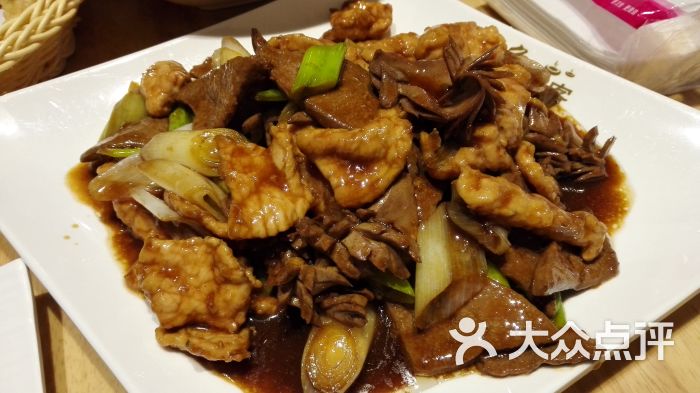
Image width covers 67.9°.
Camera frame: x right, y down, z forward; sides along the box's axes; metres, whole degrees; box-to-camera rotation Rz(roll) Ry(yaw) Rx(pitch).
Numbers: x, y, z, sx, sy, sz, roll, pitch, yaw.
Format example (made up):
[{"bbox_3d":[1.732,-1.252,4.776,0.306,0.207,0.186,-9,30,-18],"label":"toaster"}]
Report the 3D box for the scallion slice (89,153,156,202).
[{"bbox_3d":[-0.116,-0.010,0.265,0.035,0.011,0.017,-29,62,-18],"label":"scallion slice"}]

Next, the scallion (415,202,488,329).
[{"bbox_3d":[0.042,0.029,0.219,0.026,0.014,0.048,13,72,4],"label":"scallion"}]

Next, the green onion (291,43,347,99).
[{"bbox_3d":[-0.018,-0.072,0.297,0.021,0.009,0.032,25,74,8],"label":"green onion"}]

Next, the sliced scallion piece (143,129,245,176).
[{"bbox_3d":[-0.082,-0.023,0.270,0.049,0.016,0.019,7,57,4],"label":"sliced scallion piece"}]

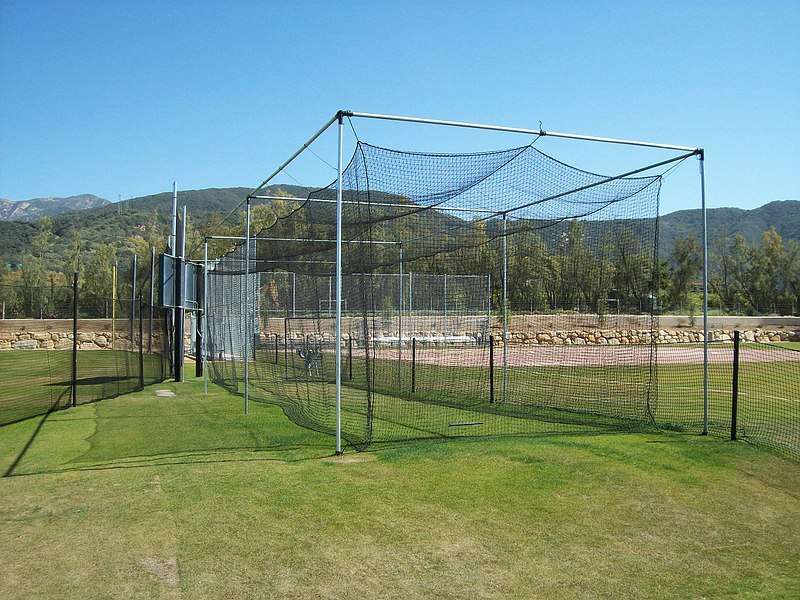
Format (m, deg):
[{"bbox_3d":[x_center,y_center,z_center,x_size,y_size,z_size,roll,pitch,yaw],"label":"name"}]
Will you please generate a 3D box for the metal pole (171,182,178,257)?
[{"bbox_3d":[-8.008,-0.745,29.500,0.150,6.890,0.150,1,-3,-20],"label":"metal pole"}]

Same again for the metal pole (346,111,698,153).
[{"bbox_3d":[1.663,-1.991,10.032,4.780,0.045,0.045,1,-3,-20],"label":"metal pole"}]

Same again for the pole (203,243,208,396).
[{"bbox_3d":[-4.561,0.398,19.536,0.045,3.650,0.045,1,-3,-20],"label":"pole"}]

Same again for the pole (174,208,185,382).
[{"bbox_3d":[-6.776,-0.151,25.715,0.240,5.380,0.240,1,-3,-20],"label":"pole"}]

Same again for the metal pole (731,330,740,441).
[{"bbox_3d":[4.099,1.047,10.175,0.053,1.320,0.053,4,-3,-20],"label":"metal pole"}]

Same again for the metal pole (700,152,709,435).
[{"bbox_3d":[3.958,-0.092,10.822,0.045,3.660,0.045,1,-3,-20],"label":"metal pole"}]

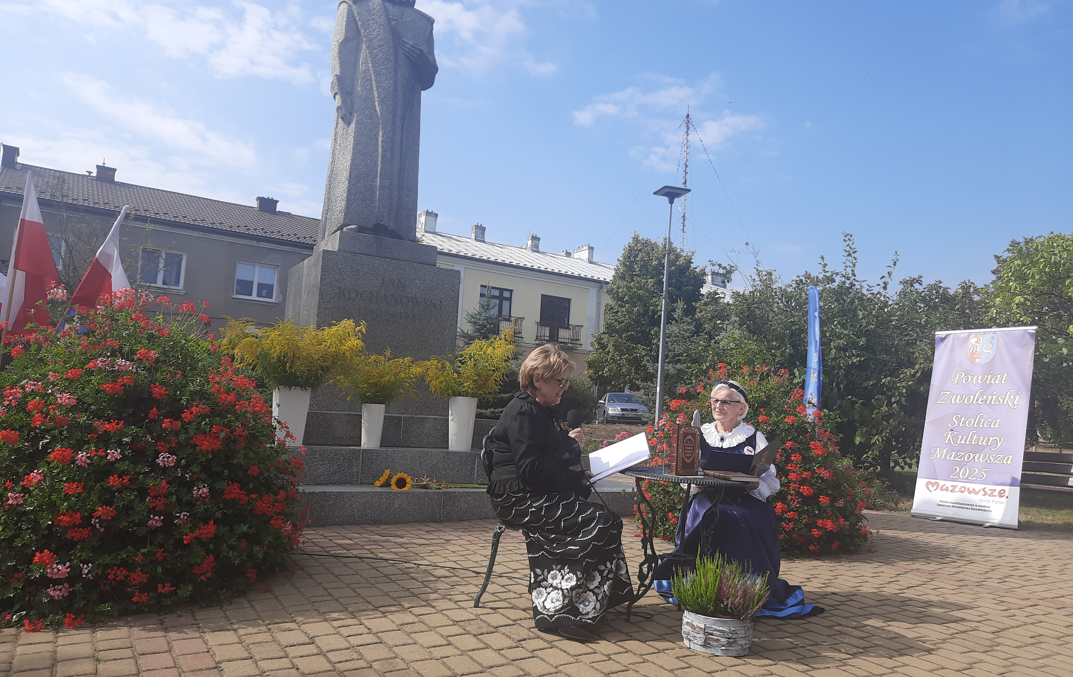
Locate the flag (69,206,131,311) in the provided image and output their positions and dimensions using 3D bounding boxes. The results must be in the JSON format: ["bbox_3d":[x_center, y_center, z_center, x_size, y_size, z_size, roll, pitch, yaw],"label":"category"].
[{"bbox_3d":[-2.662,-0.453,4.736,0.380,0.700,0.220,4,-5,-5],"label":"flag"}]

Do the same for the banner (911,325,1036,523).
[{"bbox_3d":[4.742,0.941,8.432,0.200,2.090,1.050,17,-11,-39],"label":"banner"}]

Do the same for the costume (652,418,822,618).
[{"bbox_3d":[1.141,0.940,4.346,0.850,1.000,0.720,2,-5,25],"label":"costume"}]

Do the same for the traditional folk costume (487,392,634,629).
[{"bbox_3d":[0.130,0.772,3.631,0.660,1.040,0.520,3,-5,12],"label":"traditional folk costume"}]

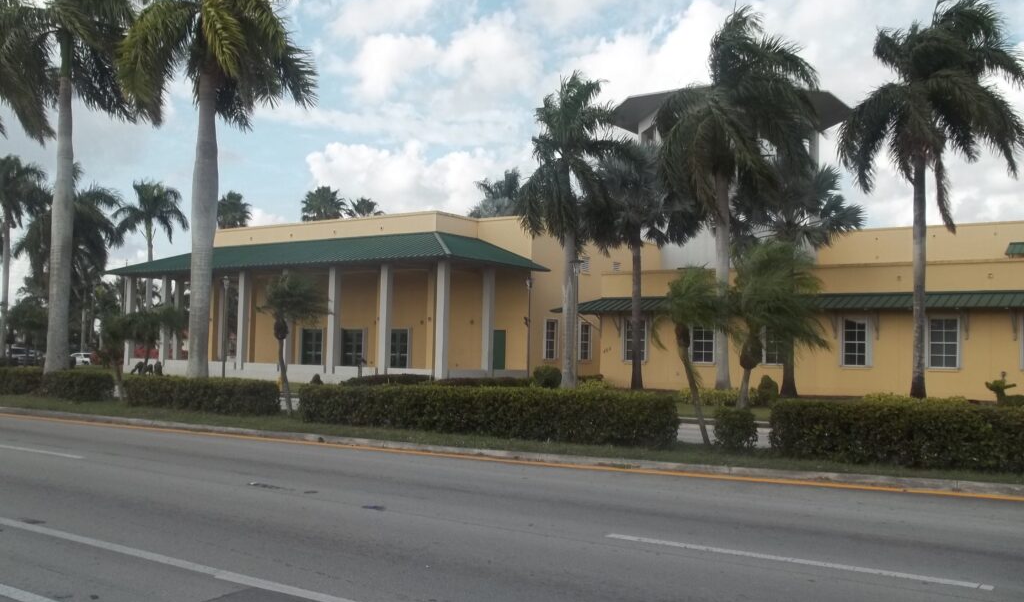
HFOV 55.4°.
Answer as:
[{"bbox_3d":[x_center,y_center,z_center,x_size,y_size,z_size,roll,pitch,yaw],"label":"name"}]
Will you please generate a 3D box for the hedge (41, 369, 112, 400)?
[{"bbox_3d":[-11.384,2.218,25.591,2.050,0.790,0.800,-1,-5,36],"label":"hedge"}]

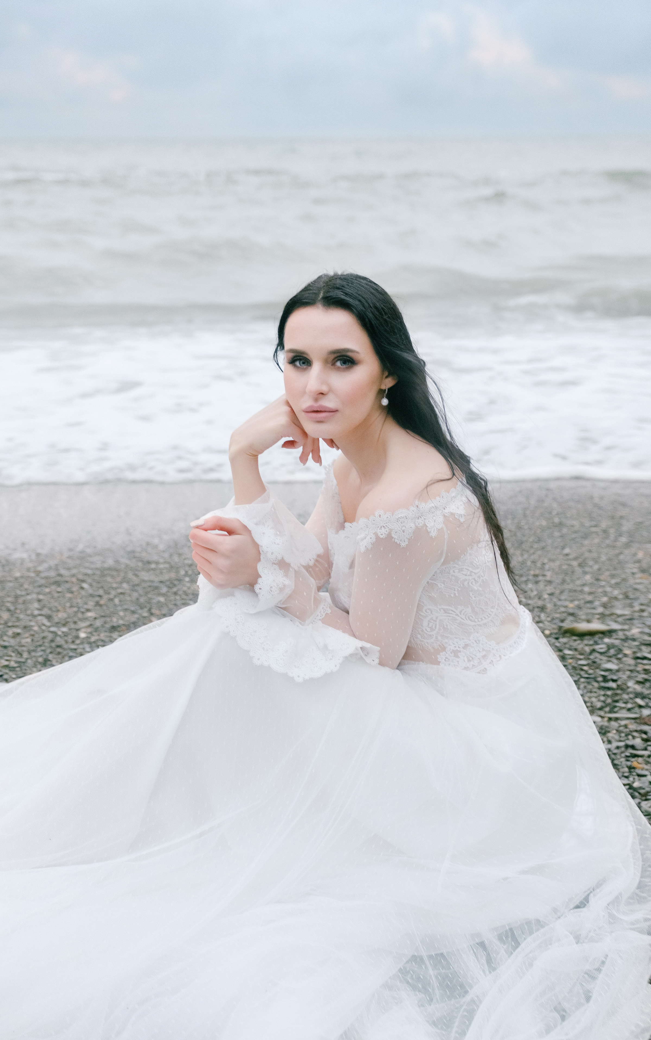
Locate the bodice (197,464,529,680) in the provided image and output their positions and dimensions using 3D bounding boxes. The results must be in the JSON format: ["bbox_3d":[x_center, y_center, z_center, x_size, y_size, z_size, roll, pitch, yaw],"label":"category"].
[{"bbox_3d":[0.055,0.079,1.711,0.450,0.300,0.380,-9,21,-26],"label":"bodice"}]

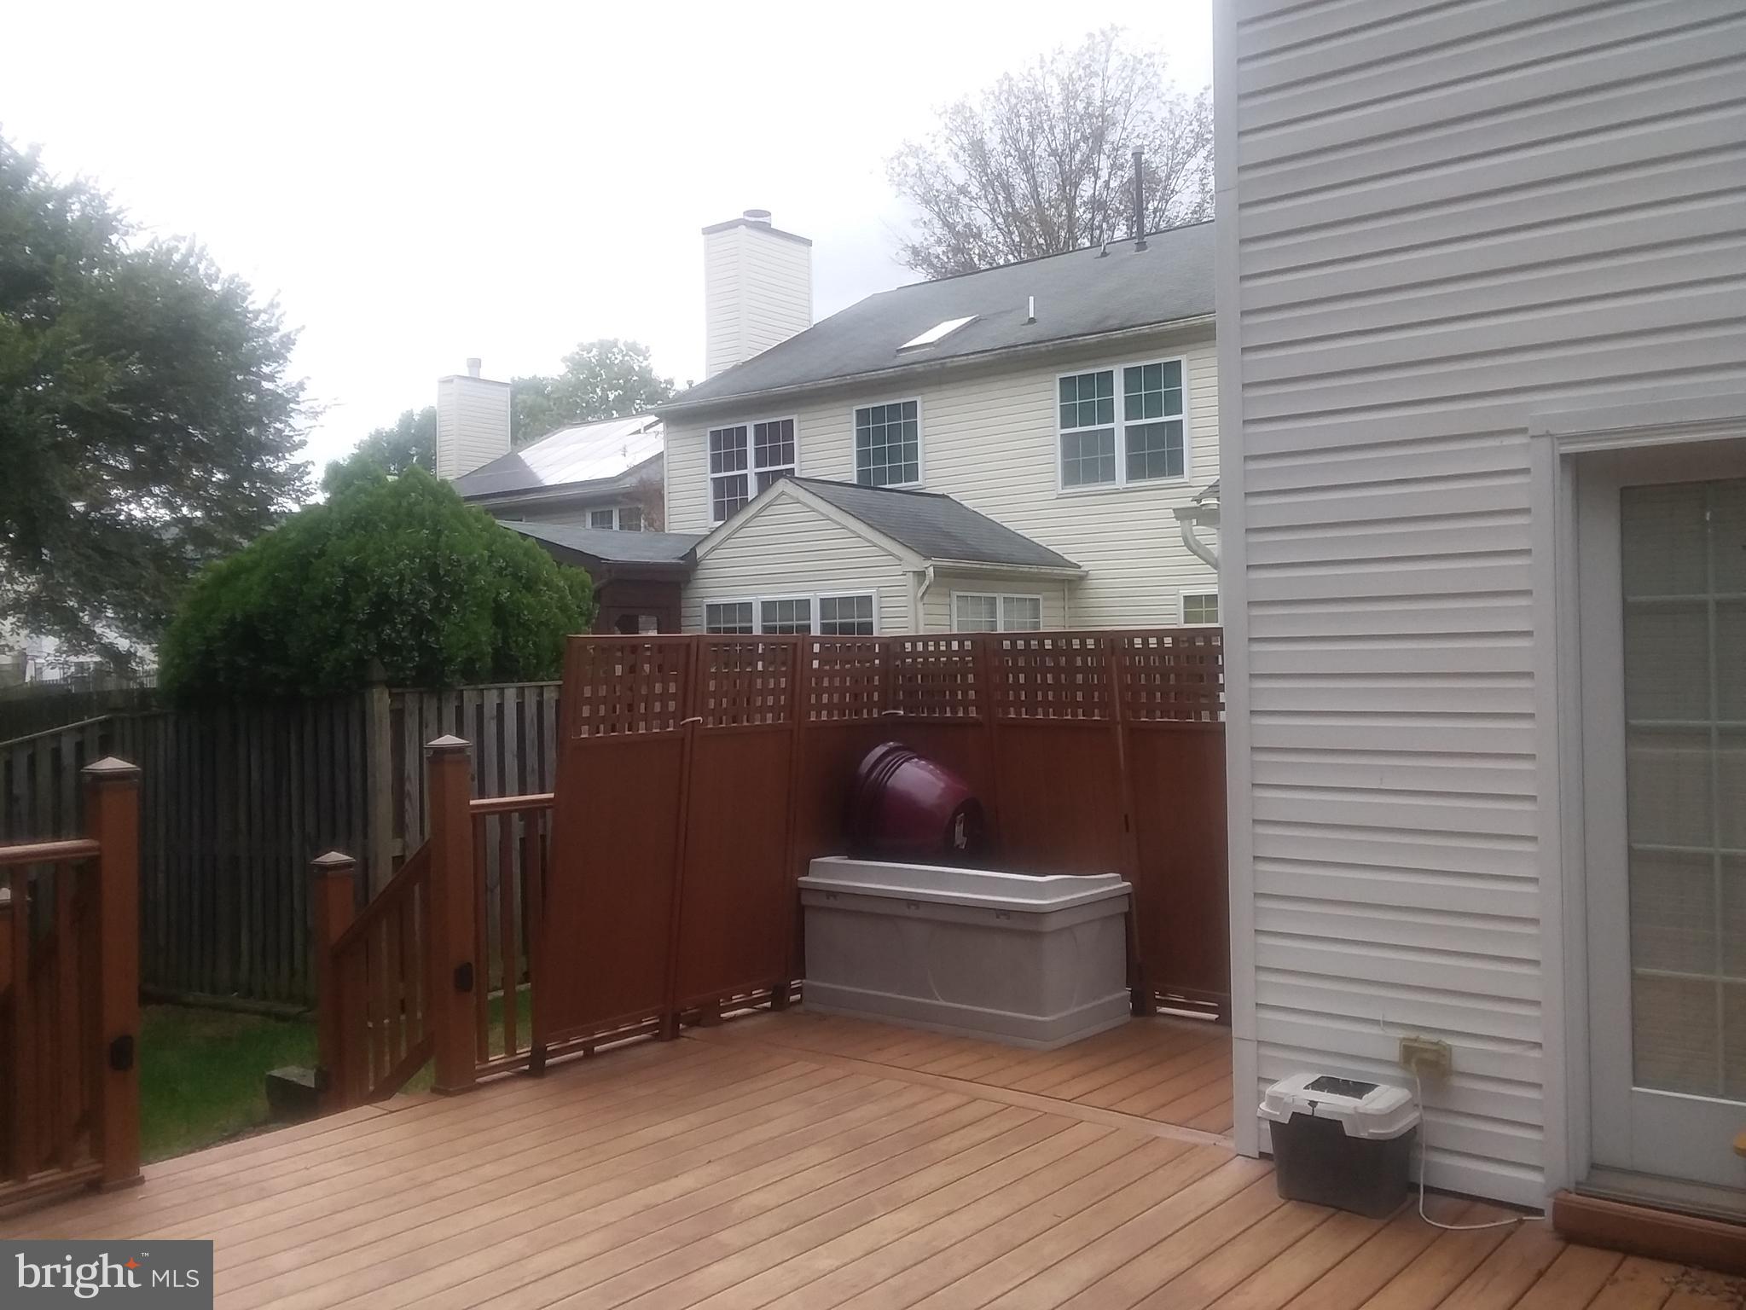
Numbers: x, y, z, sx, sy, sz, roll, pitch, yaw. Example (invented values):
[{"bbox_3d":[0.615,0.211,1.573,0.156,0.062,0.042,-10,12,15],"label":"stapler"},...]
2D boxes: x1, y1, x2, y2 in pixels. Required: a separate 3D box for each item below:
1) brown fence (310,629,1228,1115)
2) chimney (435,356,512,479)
[{"bbox_3d":[-0.279,0.865,5.953,2.980,1.950,2.640,-1,0,40],"label":"brown fence"},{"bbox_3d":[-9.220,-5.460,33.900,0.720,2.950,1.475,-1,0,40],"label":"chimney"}]

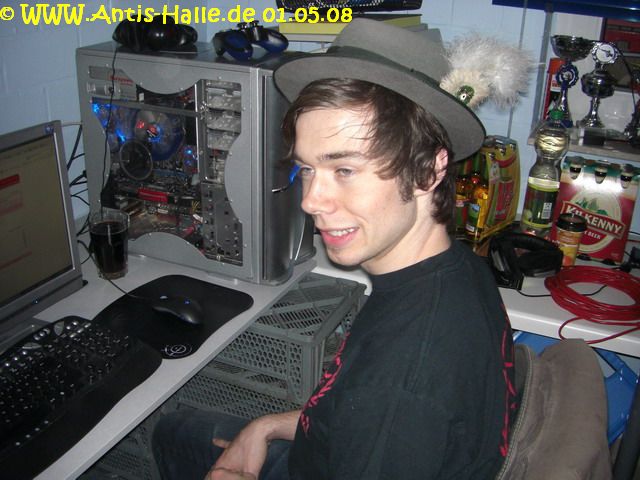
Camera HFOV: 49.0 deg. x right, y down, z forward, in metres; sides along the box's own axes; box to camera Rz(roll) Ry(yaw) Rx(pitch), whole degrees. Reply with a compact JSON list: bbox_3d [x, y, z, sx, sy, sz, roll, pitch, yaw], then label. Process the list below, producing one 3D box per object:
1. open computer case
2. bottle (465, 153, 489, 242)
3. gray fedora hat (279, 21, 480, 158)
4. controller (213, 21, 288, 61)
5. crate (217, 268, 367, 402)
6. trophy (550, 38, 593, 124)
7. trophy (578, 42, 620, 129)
[{"bbox_3d":[-0.261,-0.188,1.572,0.474,0.456,0.214,11,25,19],"label":"open computer case"},{"bbox_3d":[0.401,-0.112,1.794,0.062,0.230,0.062,7,24,12],"label":"bottle"},{"bbox_3d":[0.095,-0.220,0.925,0.270,0.135,0.295,13,-8,46],"label":"gray fedora hat"},{"bbox_3d":[-0.142,-0.411,1.441,0.105,0.062,0.155,11,25,19],"label":"controller"},{"bbox_3d":[-0.135,0.187,1.649,0.400,0.155,0.295,12,25,22],"label":"crate"},{"bbox_3d":[0.606,-0.385,1.734,0.112,0.225,0.112,11,25,19],"label":"trophy"},{"bbox_3d":[0.679,-0.372,1.708,0.090,0.215,0.090,11,25,19],"label":"trophy"}]

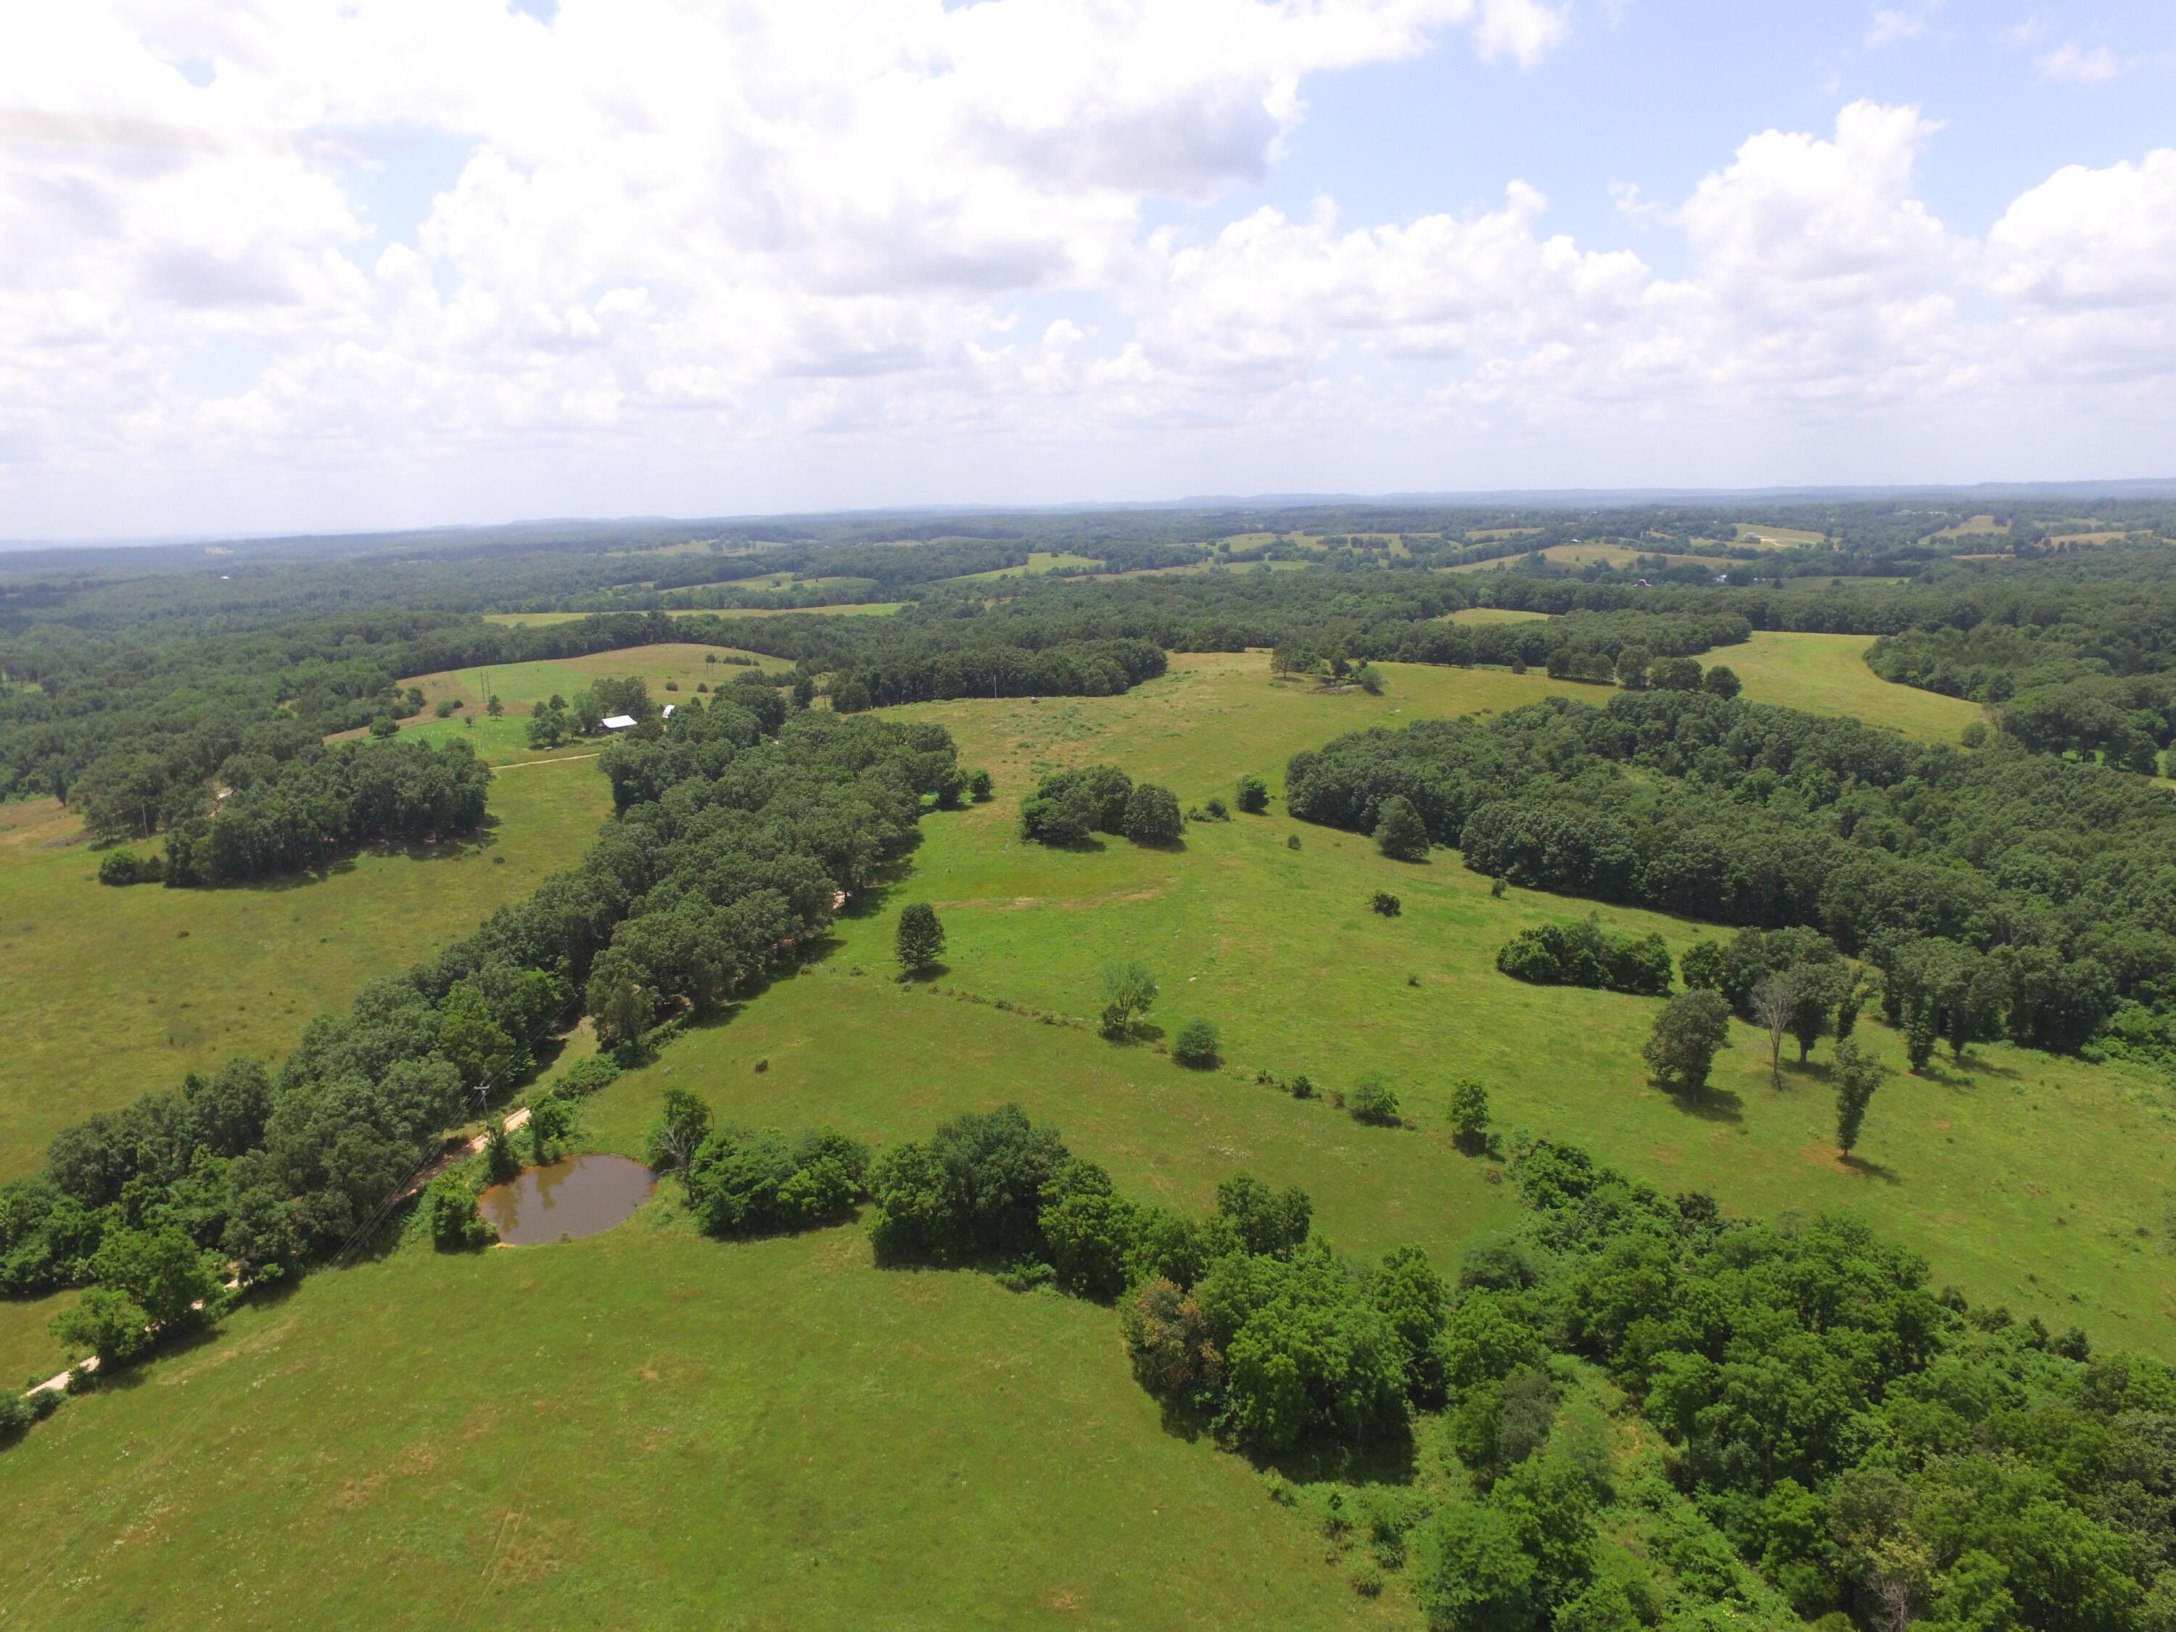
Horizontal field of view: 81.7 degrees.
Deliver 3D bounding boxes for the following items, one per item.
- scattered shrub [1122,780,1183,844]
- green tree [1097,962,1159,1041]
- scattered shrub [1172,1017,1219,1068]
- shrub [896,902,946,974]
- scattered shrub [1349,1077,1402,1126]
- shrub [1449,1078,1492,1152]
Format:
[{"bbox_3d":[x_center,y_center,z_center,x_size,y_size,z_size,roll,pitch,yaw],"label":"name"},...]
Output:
[{"bbox_3d":[19.600,-1.620,378.860,17.930,16.600,17.930,-2,14,0],"label":"scattered shrub"},{"bbox_3d":[7.500,34.910,240.310,11.200,13.300,11.000,-1,14,2],"label":"green tree"},{"bbox_3d":[20.920,43.150,242.100,8.840,8.630,8.840,-2,14,0],"label":"scattered shrub"},{"bbox_3d":[-38.450,27.430,285.200,10.800,15.860,10.800,-2,14,0],"label":"shrub"},{"bbox_3d":[50.510,49.230,219.890,8.620,7.770,8.620,-2,14,0],"label":"scattered shrub"},{"bbox_3d":[65.040,49.880,212.450,6.890,11.290,6.890,-2,14,0],"label":"shrub"}]

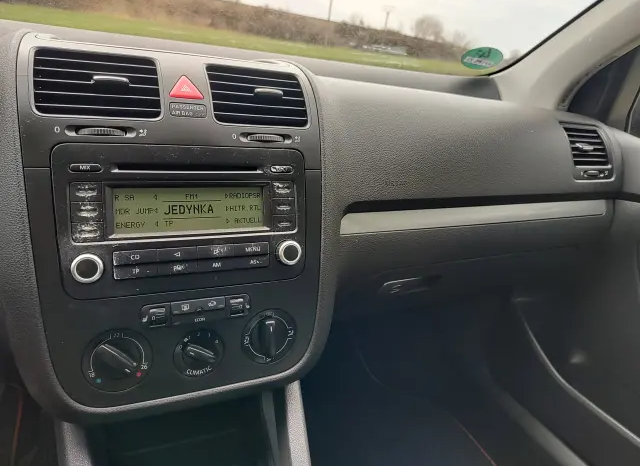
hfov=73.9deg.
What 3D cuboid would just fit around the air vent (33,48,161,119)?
[{"bbox_3d":[-0.202,-0.130,0.392,0.100,0.030,0.070,-3,70,-23],"label":"air vent"}]

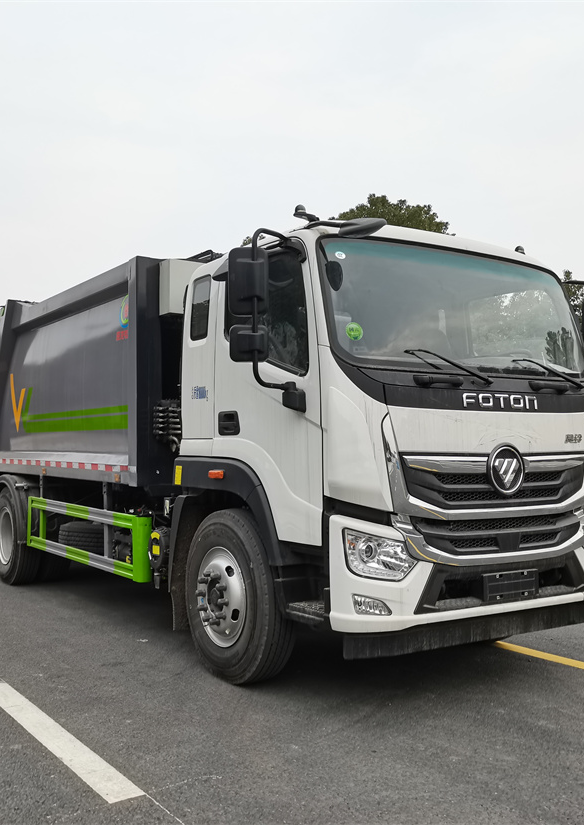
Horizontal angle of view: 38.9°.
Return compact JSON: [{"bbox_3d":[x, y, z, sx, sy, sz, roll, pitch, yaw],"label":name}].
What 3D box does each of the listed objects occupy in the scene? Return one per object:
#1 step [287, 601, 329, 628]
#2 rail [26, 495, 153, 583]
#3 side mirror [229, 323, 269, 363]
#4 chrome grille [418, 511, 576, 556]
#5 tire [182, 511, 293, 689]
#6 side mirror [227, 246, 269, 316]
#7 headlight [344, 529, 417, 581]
[{"bbox_3d":[0.120,1.016,4.176,0.210,0.100,0.300,2,-3,-33],"label":"step"},{"bbox_3d":[-1.742,1.001,6.859,0.110,0.470,2.760,2,-3,-33],"label":"rail"},{"bbox_3d":[-0.213,-0.338,4.077,0.193,0.190,0.100,0,-3,-9],"label":"side mirror"},{"bbox_3d":[1.213,0.696,4.737,1.360,0.235,0.130,2,-3,-35],"label":"chrome grille"},{"bbox_3d":[-0.334,1.121,5.126,0.280,1.030,1.030,2,-3,-35],"label":"tire"},{"bbox_3d":[-0.233,-0.689,4.346,0.215,0.365,0.120,1,-3,-13],"label":"side mirror"},{"bbox_3d":[0.434,0.704,4.061,0.390,0.265,0.170,2,-3,-33],"label":"headlight"}]

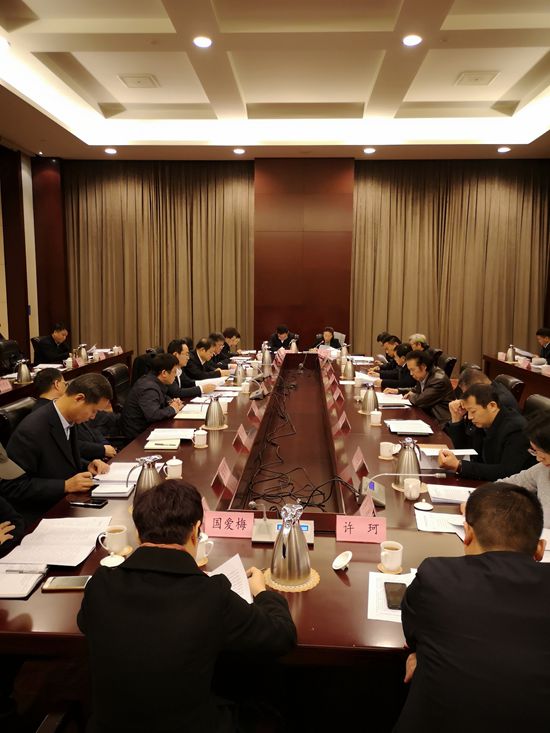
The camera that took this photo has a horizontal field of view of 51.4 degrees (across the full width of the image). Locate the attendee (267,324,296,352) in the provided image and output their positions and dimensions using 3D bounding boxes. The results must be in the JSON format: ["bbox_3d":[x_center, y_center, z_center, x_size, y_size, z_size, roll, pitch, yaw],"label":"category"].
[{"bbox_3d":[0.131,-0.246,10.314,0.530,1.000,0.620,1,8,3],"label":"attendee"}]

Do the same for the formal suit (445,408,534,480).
[{"bbox_3d":[1.305,0.556,3.498,0.520,0.620,0.570,-1,7,-4],"label":"formal suit"}]

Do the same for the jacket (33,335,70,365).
[{"bbox_3d":[-3.200,-0.201,8.332,0.510,0.600,0.520,2,8,13],"label":"jacket"}]

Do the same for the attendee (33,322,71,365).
[{"bbox_3d":[-3.495,-0.073,9.056,0.700,1.220,0.540,1,7,9],"label":"attendee"}]

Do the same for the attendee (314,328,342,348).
[{"bbox_3d":[0.961,-0.215,10.625,0.530,1.150,0.650,0,7,3],"label":"attendee"}]

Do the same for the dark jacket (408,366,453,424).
[{"bbox_3d":[1.441,0.308,5.364,0.520,0.580,0.520,0,8,-7],"label":"dark jacket"}]

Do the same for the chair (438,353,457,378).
[{"bbox_3d":[1.602,0.446,5.983,0.660,1.120,0.620,0,7,3],"label":"chair"}]

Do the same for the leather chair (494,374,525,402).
[{"bbox_3d":[1.619,0.628,4.285,0.620,1.070,0.620,0,7,-2],"label":"leather chair"}]

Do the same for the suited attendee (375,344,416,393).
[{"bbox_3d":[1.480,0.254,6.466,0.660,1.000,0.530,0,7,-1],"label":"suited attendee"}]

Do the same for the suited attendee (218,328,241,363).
[{"bbox_3d":[-0.803,-0.070,9.422,0.700,1.170,0.540,1,7,6],"label":"suited attendee"}]

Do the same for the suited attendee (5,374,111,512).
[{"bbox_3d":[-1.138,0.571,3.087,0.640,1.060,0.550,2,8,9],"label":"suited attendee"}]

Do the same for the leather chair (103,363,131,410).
[{"bbox_3d":[-1.212,0.492,5.061,0.620,1.080,0.620,2,8,8],"label":"leather chair"}]

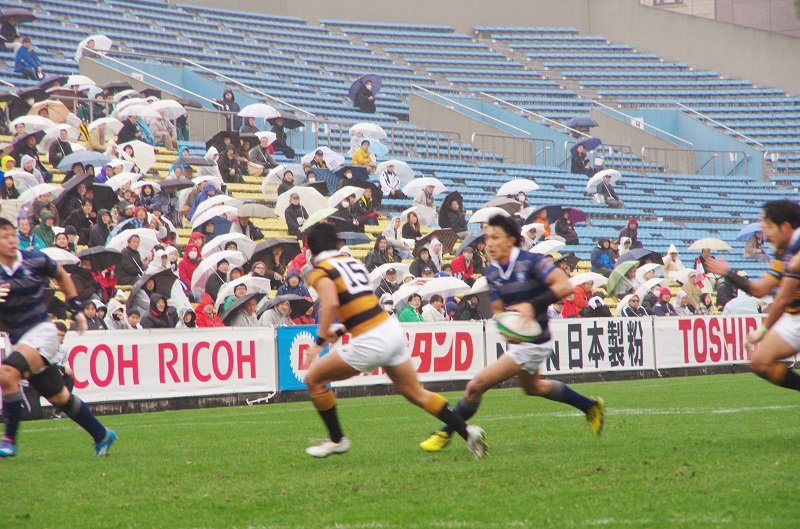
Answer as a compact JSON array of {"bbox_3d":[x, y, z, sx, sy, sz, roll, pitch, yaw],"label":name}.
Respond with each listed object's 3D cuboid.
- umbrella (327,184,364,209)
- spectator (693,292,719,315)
[{"bbox_3d":[-1.039,-1.329,93.877,0.980,0.780,0.980,-32,-19,14],"label":"umbrella"},{"bbox_3d":[5.892,1.173,85.031,0.560,1.250,0.780,-1,-1,-36],"label":"spectator"}]

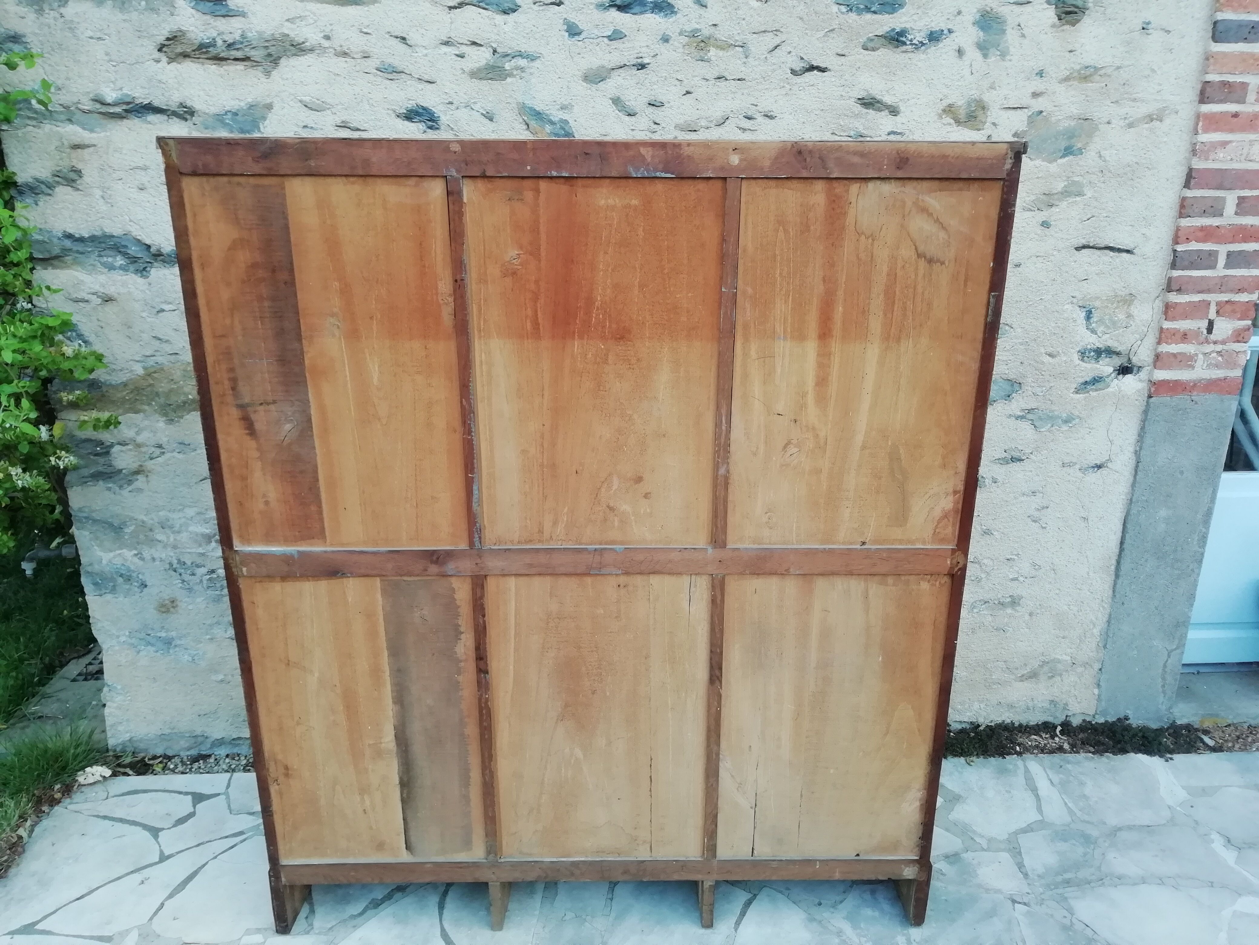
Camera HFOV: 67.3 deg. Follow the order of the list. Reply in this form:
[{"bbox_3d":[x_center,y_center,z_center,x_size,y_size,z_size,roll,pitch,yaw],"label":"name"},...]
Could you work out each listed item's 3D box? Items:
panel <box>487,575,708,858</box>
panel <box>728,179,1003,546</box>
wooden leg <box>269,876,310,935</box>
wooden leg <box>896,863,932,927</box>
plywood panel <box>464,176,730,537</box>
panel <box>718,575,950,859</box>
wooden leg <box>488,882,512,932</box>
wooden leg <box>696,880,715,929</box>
[{"bbox_3d":[-0.056,0.486,1.845,0.411,0.642,0.018,0,19,-1],"label":"panel"},{"bbox_3d":[0.386,-0.171,1.624,0.418,0.641,0.018,0,19,-1],"label":"panel"},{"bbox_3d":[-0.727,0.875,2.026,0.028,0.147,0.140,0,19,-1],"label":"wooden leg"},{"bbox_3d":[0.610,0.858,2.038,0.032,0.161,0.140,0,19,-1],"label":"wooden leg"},{"bbox_3d":[-0.056,-0.170,1.619,0.414,0.641,0.018,0,19,-1],"label":"plywood panel"},{"bbox_3d":[0.385,0.485,1.850,0.417,0.642,0.018,0,19,-1],"label":"panel"},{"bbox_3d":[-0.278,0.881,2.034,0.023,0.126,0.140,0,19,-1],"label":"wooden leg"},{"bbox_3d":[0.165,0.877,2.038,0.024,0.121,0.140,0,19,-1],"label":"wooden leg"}]

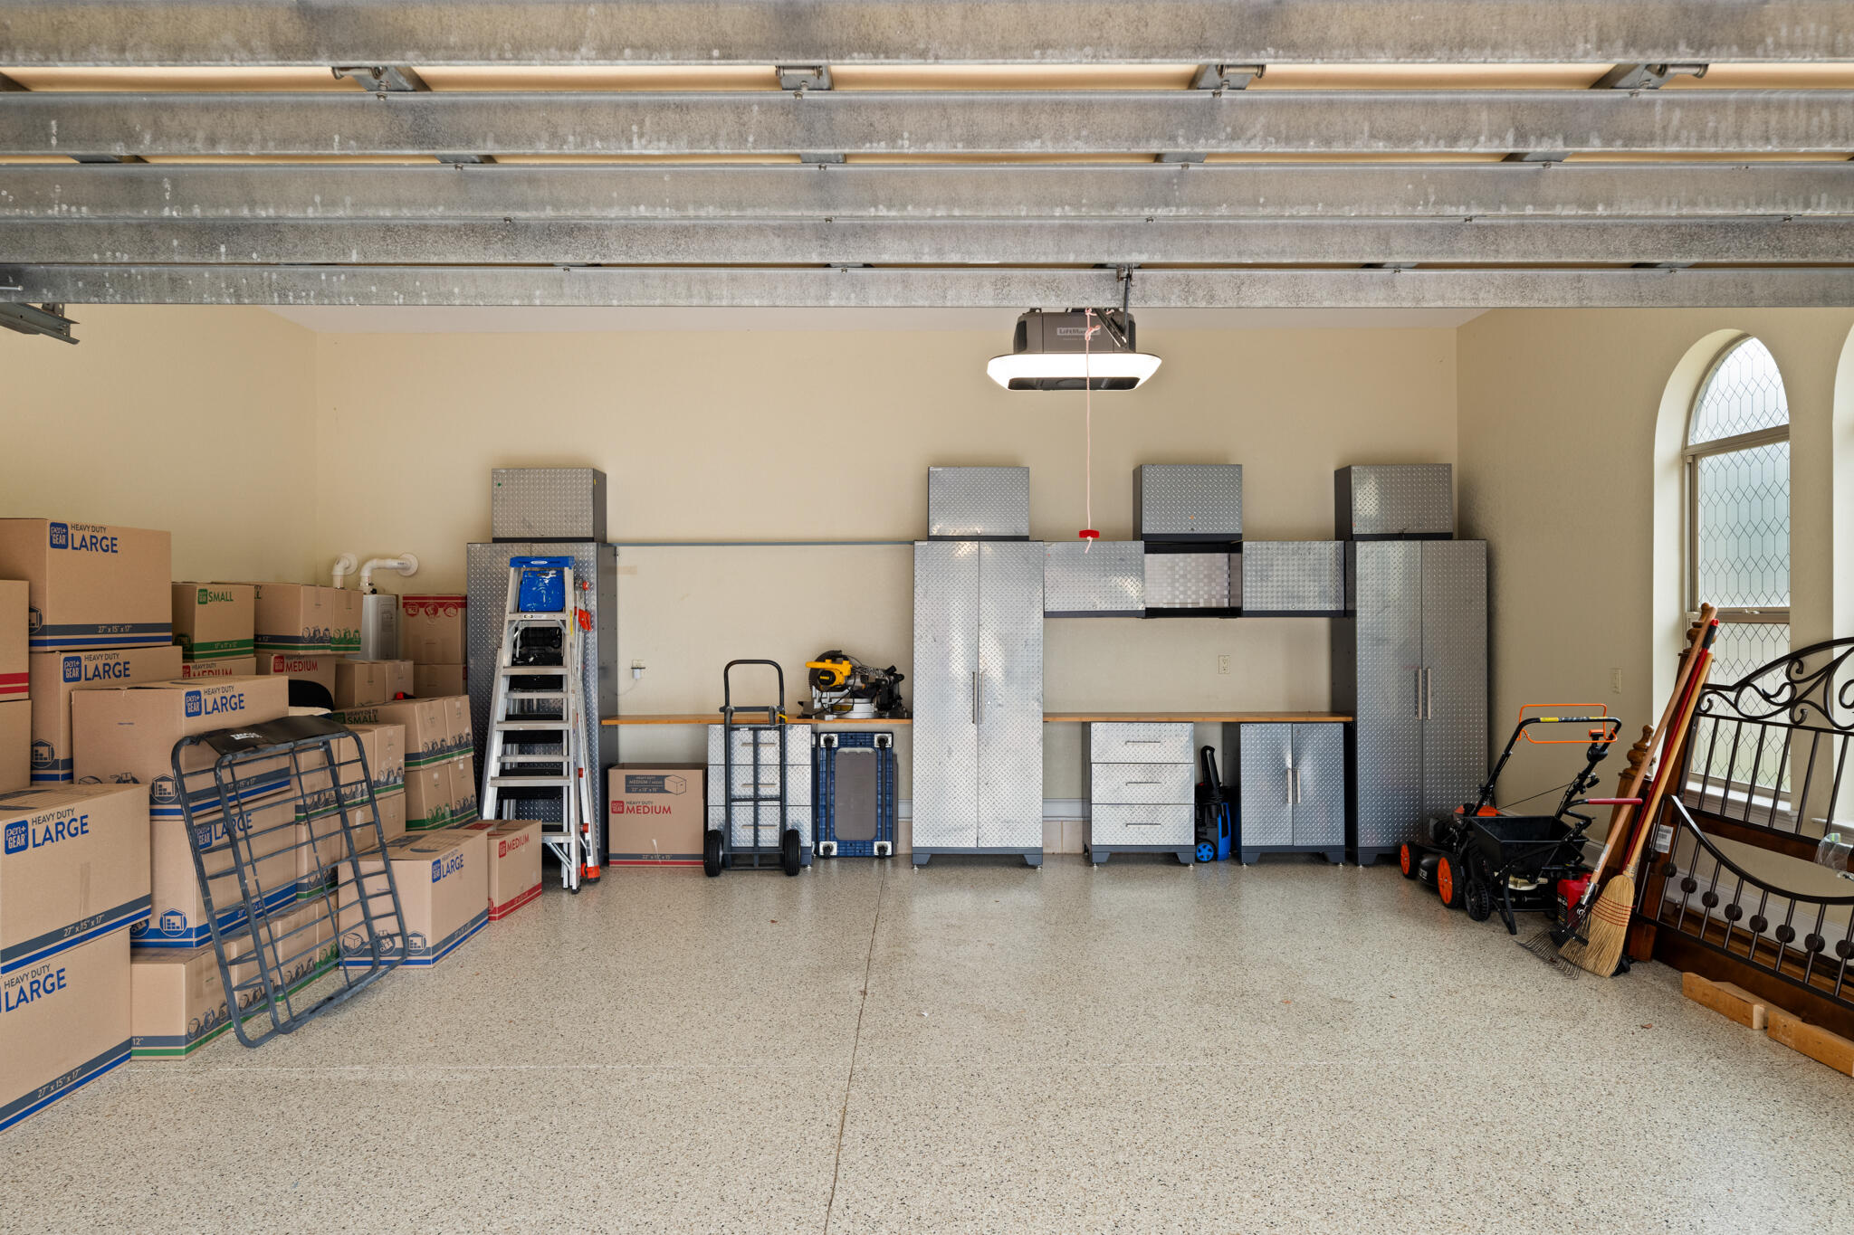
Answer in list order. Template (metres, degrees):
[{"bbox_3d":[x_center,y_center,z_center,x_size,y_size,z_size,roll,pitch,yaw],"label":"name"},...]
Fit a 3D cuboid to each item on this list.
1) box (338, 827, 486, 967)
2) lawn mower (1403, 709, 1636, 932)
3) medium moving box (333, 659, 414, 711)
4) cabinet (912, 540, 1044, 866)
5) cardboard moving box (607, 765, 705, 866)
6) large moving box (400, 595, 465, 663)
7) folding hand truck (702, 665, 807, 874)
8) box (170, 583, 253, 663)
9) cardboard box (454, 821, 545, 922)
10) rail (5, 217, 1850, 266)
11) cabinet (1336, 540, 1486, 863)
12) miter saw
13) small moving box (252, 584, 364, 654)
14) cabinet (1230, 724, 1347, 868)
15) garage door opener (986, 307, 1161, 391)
[{"bbox_3d":[-2.275,1.247,5.528,0.389,0.453,0.701,0,0,-1],"label":"box"},{"bbox_3d":[2.888,0.931,6.217,0.620,1.060,1.530,0,0,2],"label":"lawn mower"},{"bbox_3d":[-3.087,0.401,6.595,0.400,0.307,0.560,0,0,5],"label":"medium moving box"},{"bbox_3d":[0.301,0.516,7.428,0.765,1.912,0.460,0,0,0],"label":"cabinet"},{"bbox_3d":[-1.590,1.180,7.455,0.560,0.570,0.380,0,0,0],"label":"cardboard moving box"},{"bbox_3d":[-2.860,0.075,7.430,0.342,0.395,0.520,0,0,0],"label":"large moving box"},{"bbox_3d":[-0.983,0.858,7.057,0.550,1.235,0.380,0,0,0],"label":"folding hand truck"},{"bbox_3d":[-3.140,0.027,5.280,0.290,0.314,0.435,0,0,0],"label":"box"},{"bbox_3d":[-2.236,1.277,6.263,0.355,0.398,0.550,0,0,3],"label":"cardboard box"},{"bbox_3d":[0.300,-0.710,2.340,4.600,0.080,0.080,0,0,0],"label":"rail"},{"bbox_3d":[2.893,0.509,7.433,0.765,1.912,0.460,0,0,0],"label":"cabinet"},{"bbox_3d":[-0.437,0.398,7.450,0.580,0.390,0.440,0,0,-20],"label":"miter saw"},{"bbox_3d":[-3.070,0.008,5.940,0.437,0.314,0.560,0,0,0],"label":"small moving box"},{"bbox_3d":[2.150,1.043,7.465,0.610,0.850,0.420,0,0,0],"label":"cabinet"},{"bbox_3d":[0.382,-0.704,3.202,0.452,0.200,0.350,0,0,0],"label":"garage door opener"}]

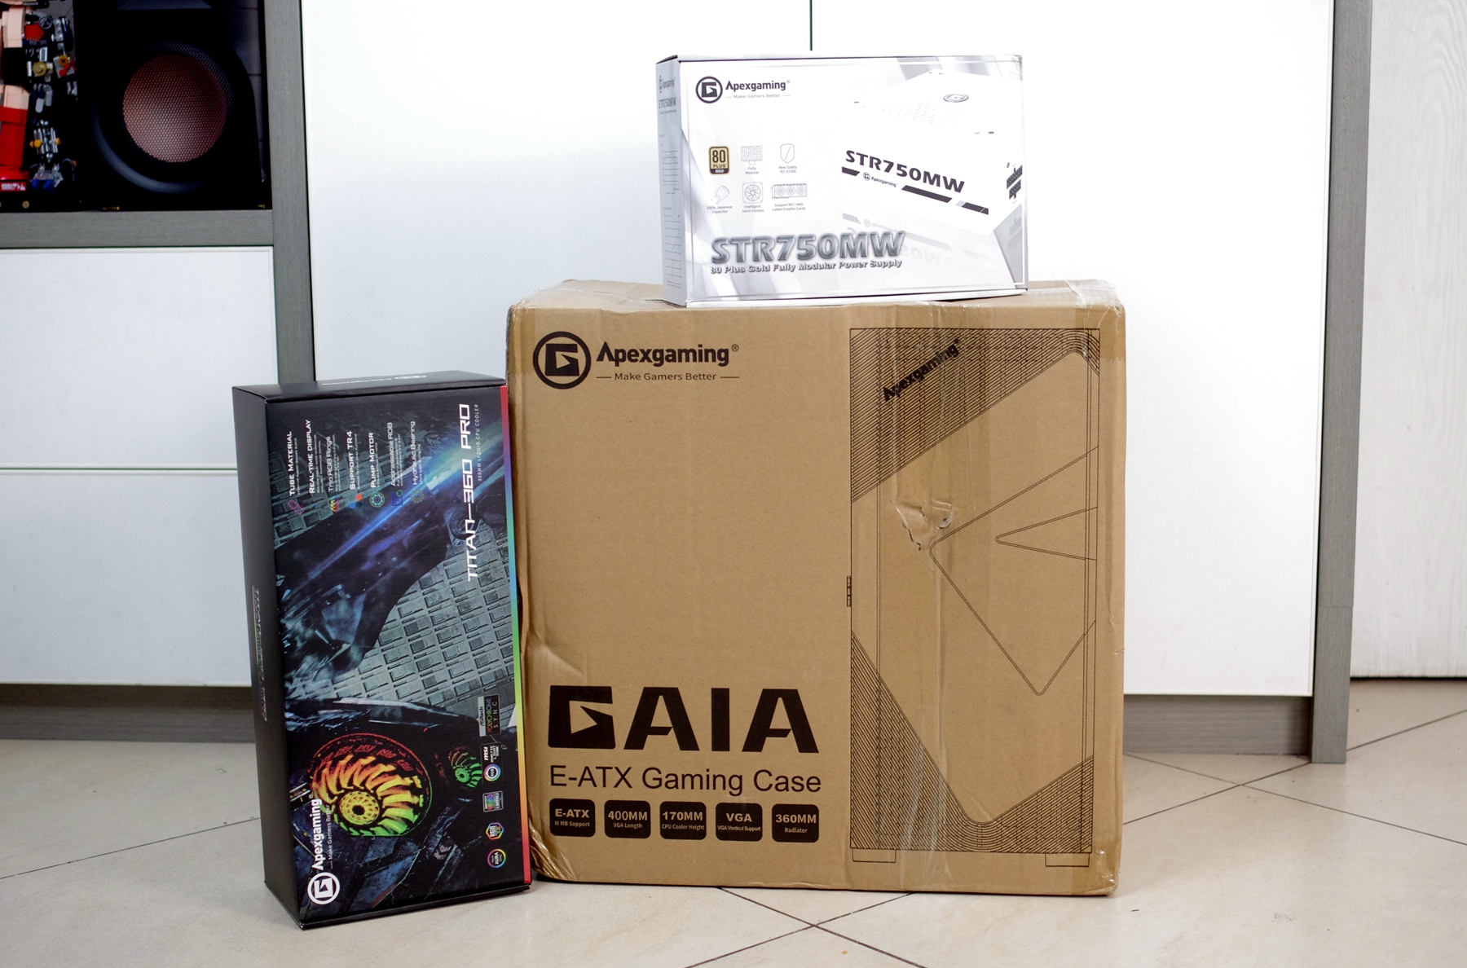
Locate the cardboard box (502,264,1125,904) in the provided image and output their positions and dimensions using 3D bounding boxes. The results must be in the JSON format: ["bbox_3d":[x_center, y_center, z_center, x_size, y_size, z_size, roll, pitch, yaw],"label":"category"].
[{"bbox_3d":[0.087,0.085,2.010,0.539,0.530,0.270,0,9,6],"label":"cardboard box"}]

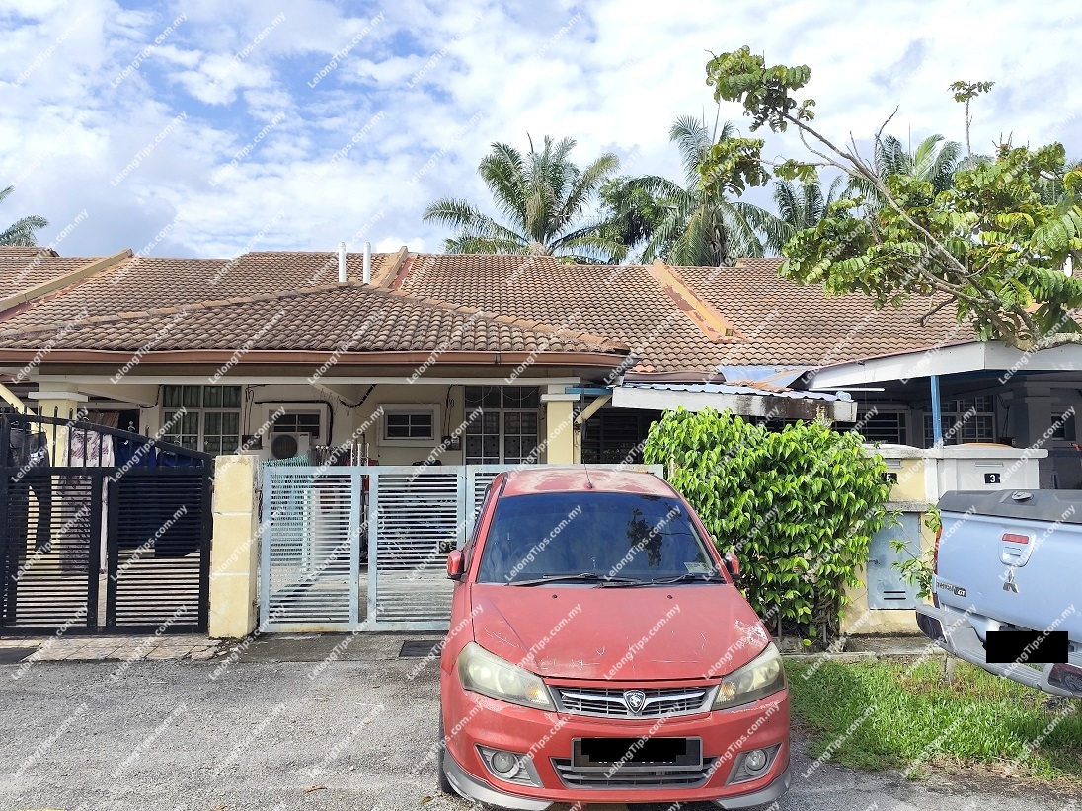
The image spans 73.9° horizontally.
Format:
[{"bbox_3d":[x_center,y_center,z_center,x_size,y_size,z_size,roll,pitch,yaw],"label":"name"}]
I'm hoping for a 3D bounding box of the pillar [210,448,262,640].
[{"bbox_3d":[-3.071,1.397,7.252,0.365,1.787,0.270,0,-4,-3],"label":"pillar"}]

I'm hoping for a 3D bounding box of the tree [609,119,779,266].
[{"bbox_3d":[8.044,-5.148,34.905,8.500,18.356,8.500,0,-4,-3],"label":"tree"}]

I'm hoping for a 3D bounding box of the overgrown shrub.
[{"bbox_3d":[2.201,1.155,7.095,2.330,2.220,1.250,0,-4,-3],"label":"overgrown shrub"}]

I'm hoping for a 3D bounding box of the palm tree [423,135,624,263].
[{"bbox_3d":[-0.779,-4.663,34.884,9.400,17.434,9.400,0,-4,-3],"label":"palm tree"}]

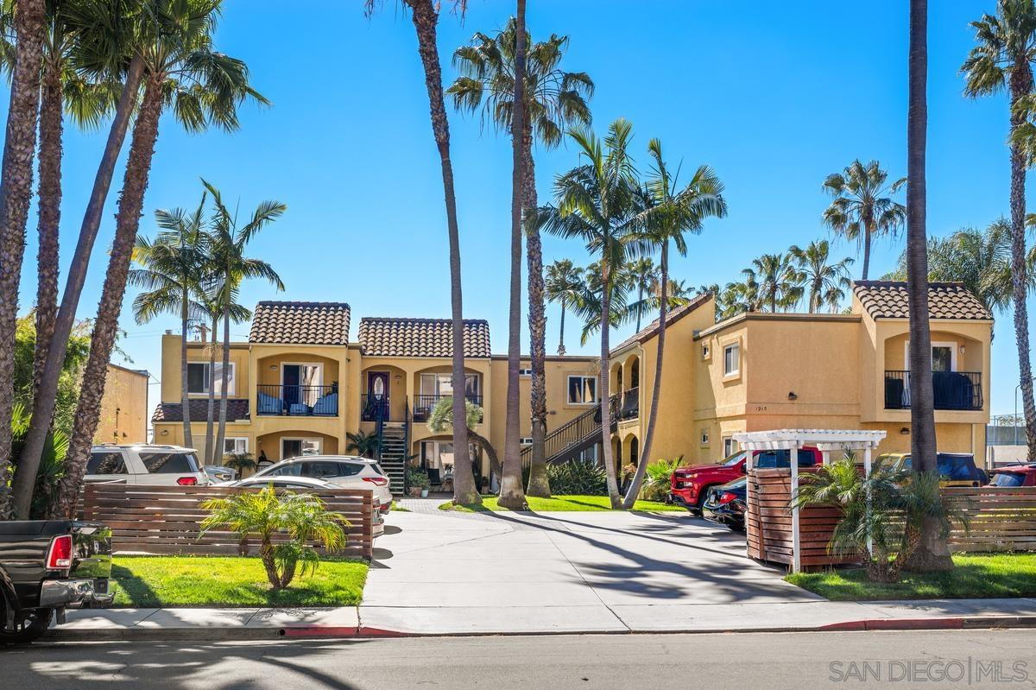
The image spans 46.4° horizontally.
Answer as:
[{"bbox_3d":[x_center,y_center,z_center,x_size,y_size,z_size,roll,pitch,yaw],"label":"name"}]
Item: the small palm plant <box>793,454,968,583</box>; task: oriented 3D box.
[{"bbox_3d":[5.714,2.744,19.200,2.600,2.030,2.300,1,-3,-7],"label":"small palm plant"}]

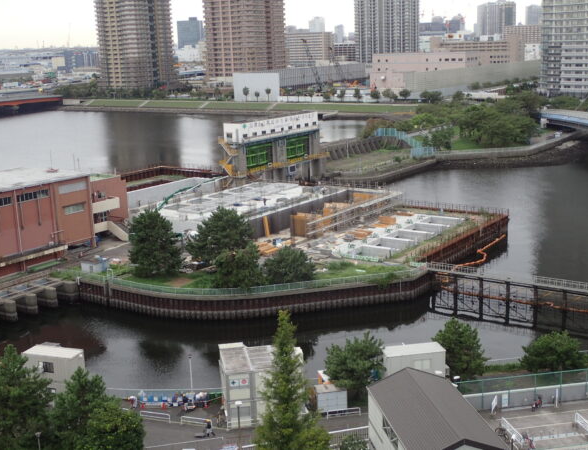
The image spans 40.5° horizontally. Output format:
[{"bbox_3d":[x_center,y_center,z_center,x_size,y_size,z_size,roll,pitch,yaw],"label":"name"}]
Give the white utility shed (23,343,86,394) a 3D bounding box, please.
[{"bbox_3d":[-22.701,14.484,76.031,5.400,5.400,2.400,2,13,16],"label":"white utility shed"}]

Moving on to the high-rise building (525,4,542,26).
[{"bbox_3d":[485.119,-398.616,1617.993,24.000,91.300,24.000,-2,13,-1],"label":"high-rise building"}]

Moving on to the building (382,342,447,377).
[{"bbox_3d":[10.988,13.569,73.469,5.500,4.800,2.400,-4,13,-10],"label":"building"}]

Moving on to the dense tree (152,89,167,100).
[{"bbox_3d":[-84.038,-81.358,498.698,8.600,7.800,8.600,-2,13,0],"label":"dense tree"}]

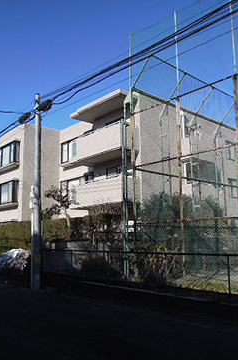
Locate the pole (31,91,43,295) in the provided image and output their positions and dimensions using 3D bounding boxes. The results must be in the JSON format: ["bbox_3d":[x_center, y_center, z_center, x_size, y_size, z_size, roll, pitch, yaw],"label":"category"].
[{"bbox_3d":[-2.694,0.214,10.991,0.300,6.540,0.300,7,-13,-41],"label":"pole"}]

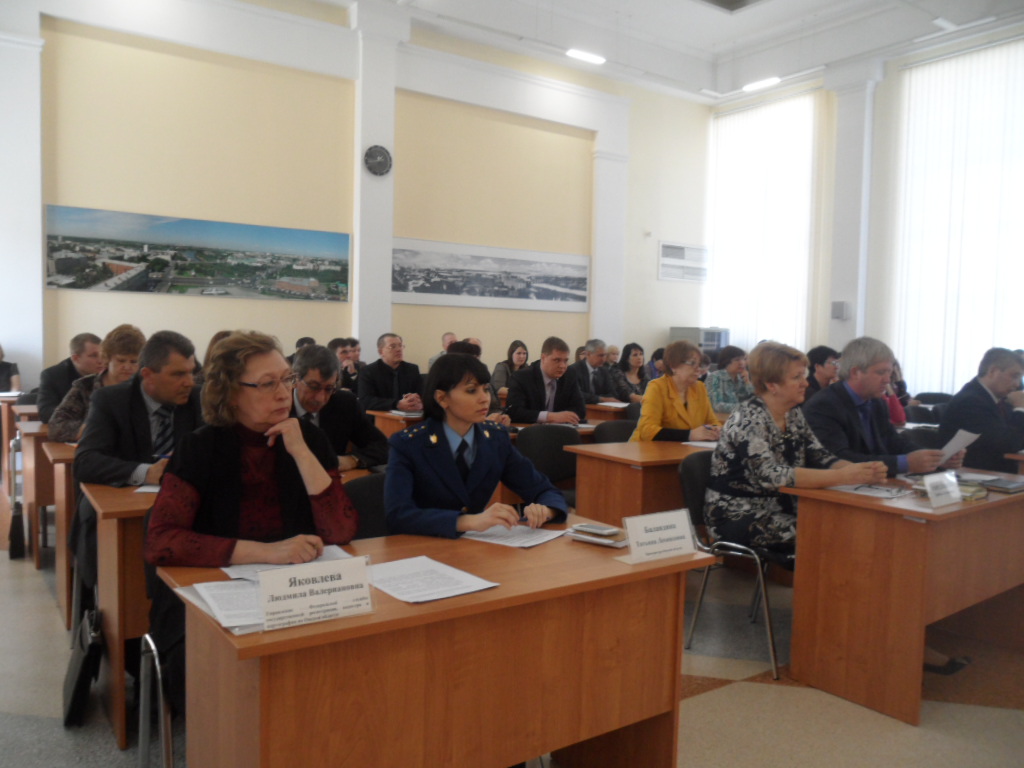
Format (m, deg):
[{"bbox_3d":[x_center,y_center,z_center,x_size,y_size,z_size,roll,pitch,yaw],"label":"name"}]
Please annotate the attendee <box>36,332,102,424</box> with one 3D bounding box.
[{"bbox_3d":[-2.695,0.328,4.992,0.520,1.300,0.700,-1,4,-35],"label":"attendee"}]

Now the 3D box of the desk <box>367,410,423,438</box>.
[{"bbox_3d":[-0.435,0.587,6.112,1.200,0.750,0.600,-1,4,-35],"label":"desk"}]

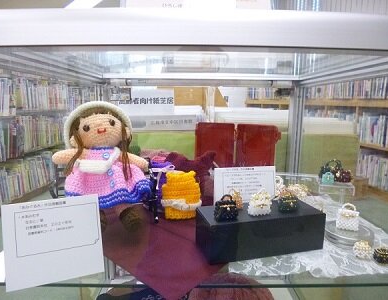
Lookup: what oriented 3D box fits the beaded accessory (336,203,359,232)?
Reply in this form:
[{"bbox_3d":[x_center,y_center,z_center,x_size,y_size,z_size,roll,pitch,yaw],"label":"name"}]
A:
[{"bbox_3d":[0.292,0.126,0.529,0.038,0.050,0.019,3,10,14],"label":"beaded accessory"}]

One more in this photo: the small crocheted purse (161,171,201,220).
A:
[{"bbox_3d":[-0.032,0.097,0.626,0.089,0.106,0.047,-1,10,-6],"label":"small crocheted purse"}]

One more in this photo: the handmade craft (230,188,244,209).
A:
[{"bbox_3d":[0.076,0.087,0.507,0.025,0.036,0.017,-2,10,-12],"label":"handmade craft"}]

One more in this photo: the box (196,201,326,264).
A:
[{"bbox_3d":[0.118,0.140,0.499,0.209,0.065,0.082,-2,10,-14],"label":"box"}]

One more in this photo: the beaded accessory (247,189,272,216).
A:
[{"bbox_3d":[0.111,0.088,0.480,0.040,0.043,0.025,-1,10,-8],"label":"beaded accessory"}]

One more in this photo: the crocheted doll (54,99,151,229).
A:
[{"bbox_3d":[-0.186,0.027,0.578,0.196,0.250,0.132,-3,10,-18],"label":"crocheted doll"}]

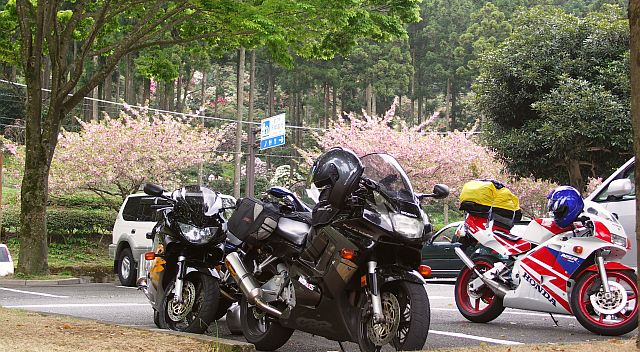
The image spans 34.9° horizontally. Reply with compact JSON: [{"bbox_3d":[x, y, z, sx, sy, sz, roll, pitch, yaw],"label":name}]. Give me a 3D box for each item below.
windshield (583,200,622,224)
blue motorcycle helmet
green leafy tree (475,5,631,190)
[{"bbox_3d":[2.320,0.300,8.350,0.300,0.210,0.270,4,-6,-42],"label":"windshield"},{"bbox_3d":[2.028,0.260,8.400,0.340,0.280,0.260,-34,0,-27],"label":"blue motorcycle helmet"},{"bbox_3d":[7.999,-1.282,33.000,6.200,8.400,6.000,1,-4,0],"label":"green leafy tree"}]

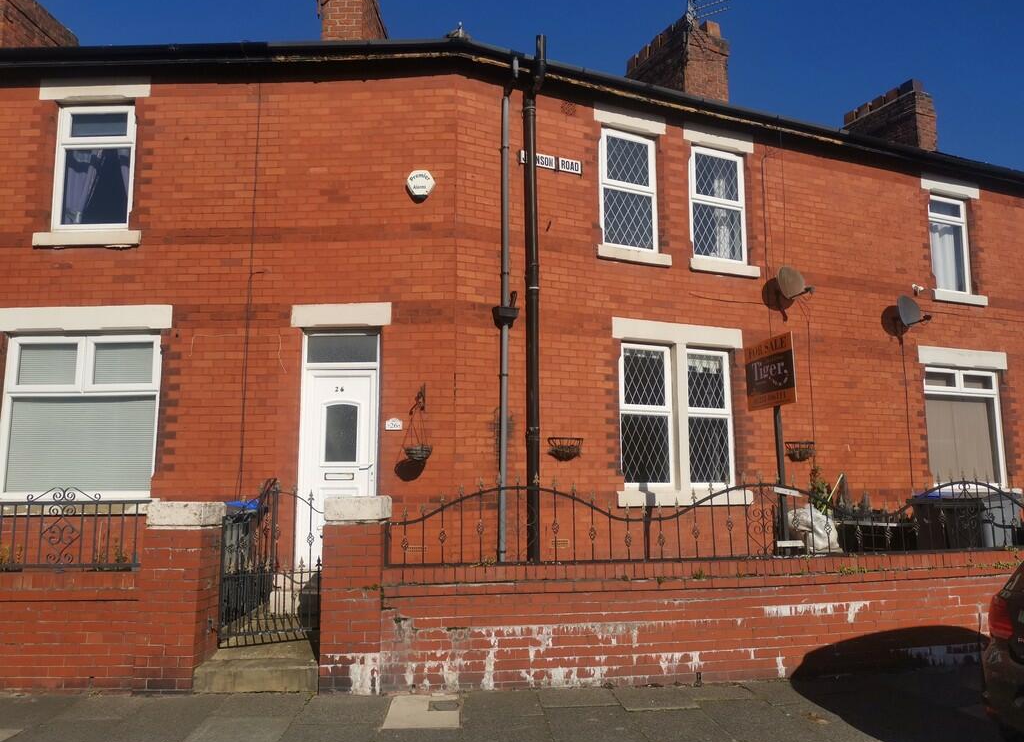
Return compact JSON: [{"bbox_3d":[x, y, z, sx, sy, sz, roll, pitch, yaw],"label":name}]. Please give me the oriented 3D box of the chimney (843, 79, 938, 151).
[{"bbox_3d":[7.811,-4.843,16.602,0.570,1.540,1.860,3,-9,-24],"label":"chimney"}]

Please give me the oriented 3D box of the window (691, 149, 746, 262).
[{"bbox_3d":[2.731,-2.179,10.653,0.920,1.540,0.100,3,-9,-24],"label":"window"}]

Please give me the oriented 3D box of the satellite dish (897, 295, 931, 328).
[{"bbox_3d":[5.624,-0.836,11.215,0.430,0.430,0.400,4,-9,-27],"label":"satellite dish"}]

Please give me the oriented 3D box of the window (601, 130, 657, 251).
[{"bbox_3d":[1.456,-2.252,10.081,0.865,1.535,0.100,3,-9,-24],"label":"window"}]

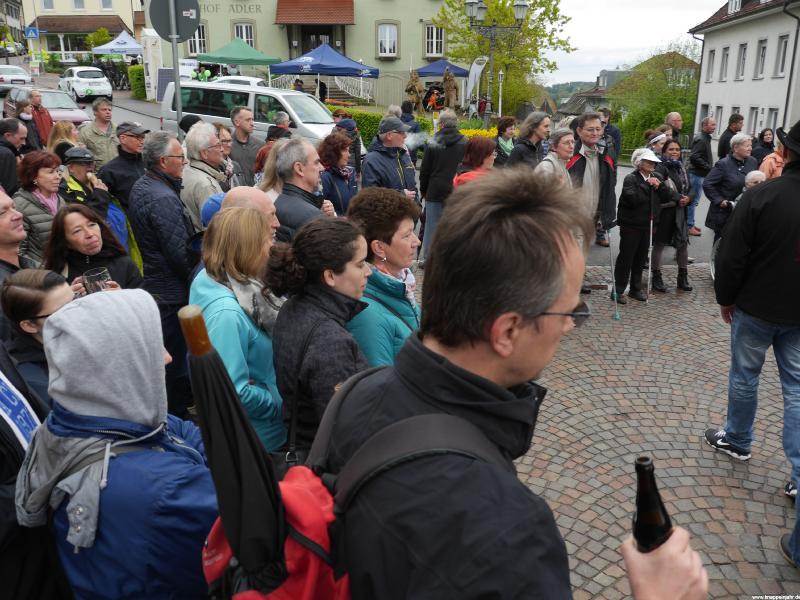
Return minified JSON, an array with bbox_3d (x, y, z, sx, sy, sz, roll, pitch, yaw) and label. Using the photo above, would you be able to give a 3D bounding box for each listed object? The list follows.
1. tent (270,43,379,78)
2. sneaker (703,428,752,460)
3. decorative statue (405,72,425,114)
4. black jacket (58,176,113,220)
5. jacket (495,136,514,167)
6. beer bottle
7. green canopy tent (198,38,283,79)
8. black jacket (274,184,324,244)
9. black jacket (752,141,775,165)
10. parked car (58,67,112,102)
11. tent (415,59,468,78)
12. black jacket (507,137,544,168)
[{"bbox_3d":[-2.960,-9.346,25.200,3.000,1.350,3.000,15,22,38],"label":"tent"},{"bbox_3d":[1.980,0.845,3.885,0.105,0.110,0.295,-10,20,-32],"label":"sneaker"},{"bbox_3d":[0.650,-9.277,29.000,0.850,1.950,0.650,1,17,0],"label":"decorative statue"},{"bbox_3d":[-2.327,-0.641,4.850,0.370,0.680,0.500,14,22,39],"label":"black jacket"},{"bbox_3d":[1.263,-1.544,7.600,0.320,0.660,0.460,12,20,33],"label":"jacket"},{"bbox_3d":[0.378,0.348,0.980,0.064,0.245,0.064,-10,17,3],"label":"beer bottle"},{"bbox_3d":[-6.756,-9.559,27.435,3.000,3.000,3.000,-8,19,-27],"label":"green canopy tent"},{"bbox_3d":[-0.502,-0.279,3.200,0.360,0.700,0.500,-3,17,-11],"label":"black jacket"},{"bbox_3d":[5.256,-1.921,9.279,0.480,0.660,0.300,0,17,-2],"label":"black jacket"},{"bbox_3d":[-14.437,-9.924,29.800,1.770,1.550,4.080,-9,19,-30],"label":"parked car"},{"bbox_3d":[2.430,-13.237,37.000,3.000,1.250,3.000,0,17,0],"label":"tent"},{"bbox_3d":[1.126,-1.144,5.850,0.300,0.670,0.460,13,21,35],"label":"black jacket"}]

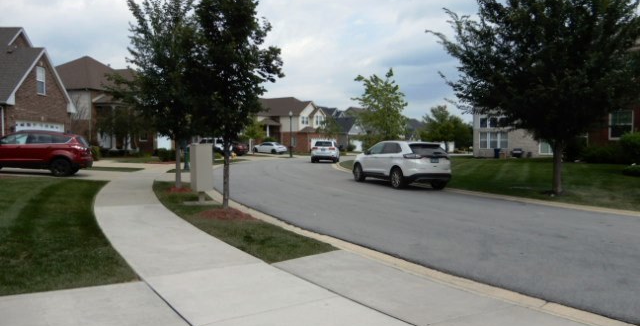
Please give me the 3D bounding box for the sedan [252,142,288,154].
[{"bbox_3d":[-6.412,-1.962,57.471,4.750,1.450,1.830,1,3,29],"label":"sedan"}]

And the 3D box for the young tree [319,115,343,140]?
[{"bbox_3d":[1.205,-3.208,50.906,2.800,4.466,2.800,0,3,0],"label":"young tree"}]

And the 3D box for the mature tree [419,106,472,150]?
[{"bbox_3d":[15.927,-4.210,55.864,6.300,6.029,6.300,0,3,0],"label":"mature tree"}]

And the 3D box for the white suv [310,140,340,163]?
[{"bbox_3d":[0.477,-0.943,35.256,1.940,1.760,4.820,0,3,7],"label":"white suv"}]

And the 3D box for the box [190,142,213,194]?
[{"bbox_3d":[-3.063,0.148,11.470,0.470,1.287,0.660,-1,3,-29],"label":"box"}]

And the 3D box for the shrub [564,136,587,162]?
[{"bbox_3d":[14.684,-0.793,25.464,1.300,1.450,1.300,0,3,0],"label":"shrub"}]

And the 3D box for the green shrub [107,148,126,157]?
[{"bbox_3d":[-14.869,-0.801,32.484,1.500,0.650,1.100,0,3,0],"label":"green shrub"}]

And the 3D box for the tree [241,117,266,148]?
[{"bbox_3d":[-7.344,-3.131,48.888,3.100,4.500,3.000,0,3,0],"label":"tree"}]

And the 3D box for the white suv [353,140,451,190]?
[{"bbox_3d":[3.040,-0.020,17.500,1.950,1.740,4.770,-1,3,-24],"label":"white suv"}]

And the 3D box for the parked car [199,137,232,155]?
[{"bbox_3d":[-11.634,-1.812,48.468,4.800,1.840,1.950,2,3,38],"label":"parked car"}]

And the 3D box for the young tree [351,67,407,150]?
[{"bbox_3d":[3.313,-2.382,24.360,3.100,5.600,3.000,0,3,0],"label":"young tree"}]

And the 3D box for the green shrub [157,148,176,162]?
[{"bbox_3d":[-9.793,-0.540,28.379,1.350,0.850,1.200,0,3,0],"label":"green shrub"}]

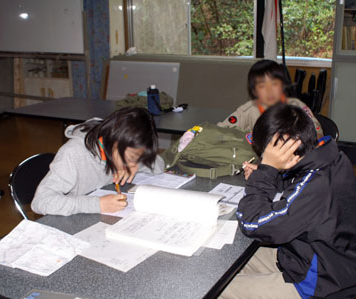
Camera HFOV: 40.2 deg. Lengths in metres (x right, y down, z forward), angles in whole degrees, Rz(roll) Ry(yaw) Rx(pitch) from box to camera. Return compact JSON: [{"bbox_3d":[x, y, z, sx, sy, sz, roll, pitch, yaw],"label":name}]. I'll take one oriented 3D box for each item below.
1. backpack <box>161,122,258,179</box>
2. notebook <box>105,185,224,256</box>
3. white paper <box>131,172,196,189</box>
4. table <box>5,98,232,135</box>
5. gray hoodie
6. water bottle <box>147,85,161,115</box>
[{"bbox_3d":[0.207,-0.026,2.563,0.480,0.195,0.370,1,18,14],"label":"backpack"},{"bbox_3d":[-0.041,0.258,1.863,0.367,0.105,0.300,7,20,30],"label":"notebook"},{"bbox_3d":[-0.079,0.139,2.392,0.280,0.016,0.205,7,20,30],"label":"white paper"},{"bbox_3d":[-0.529,0.029,4.017,1.800,0.700,0.600,7,20,30],"label":"table"},{"bbox_3d":[-0.444,0.339,2.371,0.660,1.090,0.560,13,24,41],"label":"gray hoodie"},{"bbox_3d":[-0.184,-0.380,3.716,0.092,0.220,0.092,-3,18,1],"label":"water bottle"}]

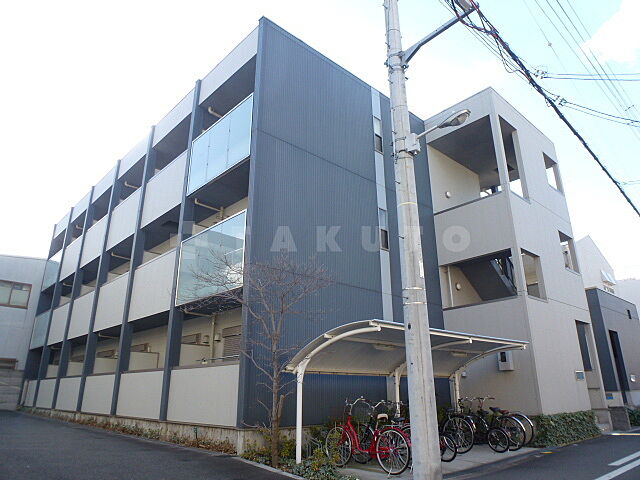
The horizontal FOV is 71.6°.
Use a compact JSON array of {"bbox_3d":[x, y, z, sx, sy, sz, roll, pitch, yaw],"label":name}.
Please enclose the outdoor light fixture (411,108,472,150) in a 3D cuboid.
[{"bbox_3d":[1.789,-1.657,6.714,0.260,0.350,1.060,16,-25,-40],"label":"outdoor light fixture"}]

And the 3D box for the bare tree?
[{"bbox_3d":[-1.005,1.904,7.604,2.400,3.477,2.100,0,-19,0],"label":"bare tree"}]

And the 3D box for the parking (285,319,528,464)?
[{"bbox_3d":[2.088,3.090,8.868,5.485,2.186,2.145,16,-25,-40],"label":"parking"}]

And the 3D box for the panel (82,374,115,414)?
[{"bbox_3d":[-6.863,4.845,13.904,0.120,1.102,2.971,16,-25,-40],"label":"panel"}]

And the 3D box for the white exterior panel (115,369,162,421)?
[{"bbox_3d":[-4.667,4.068,11.650,0.120,1.099,3.009,16,-25,-40],"label":"white exterior panel"}]

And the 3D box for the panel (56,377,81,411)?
[{"bbox_3d":[-9.065,5.616,16.165,0.120,1.098,3.026,16,-25,-40],"label":"panel"}]

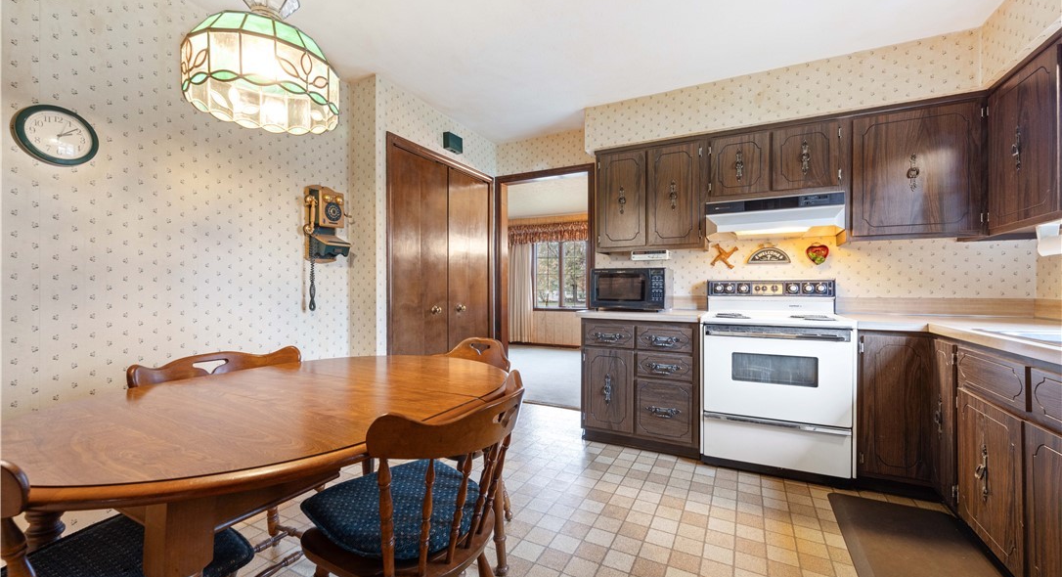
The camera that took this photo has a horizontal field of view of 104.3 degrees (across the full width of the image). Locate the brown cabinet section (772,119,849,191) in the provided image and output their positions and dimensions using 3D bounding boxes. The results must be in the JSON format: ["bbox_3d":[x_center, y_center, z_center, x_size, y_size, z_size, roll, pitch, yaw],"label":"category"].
[{"bbox_3d":[1.758,-0.802,2.647,0.387,0.440,0.330,0,1,28],"label":"brown cabinet section"}]

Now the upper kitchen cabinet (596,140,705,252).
[{"bbox_3d":[0.905,-0.648,3.093,0.765,0.760,0.330,0,1,28],"label":"upper kitchen cabinet"}]

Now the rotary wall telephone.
[{"bbox_3d":[-1.209,-0.247,2.469,0.175,0.730,0.280,0,1,28],"label":"rotary wall telephone"}]

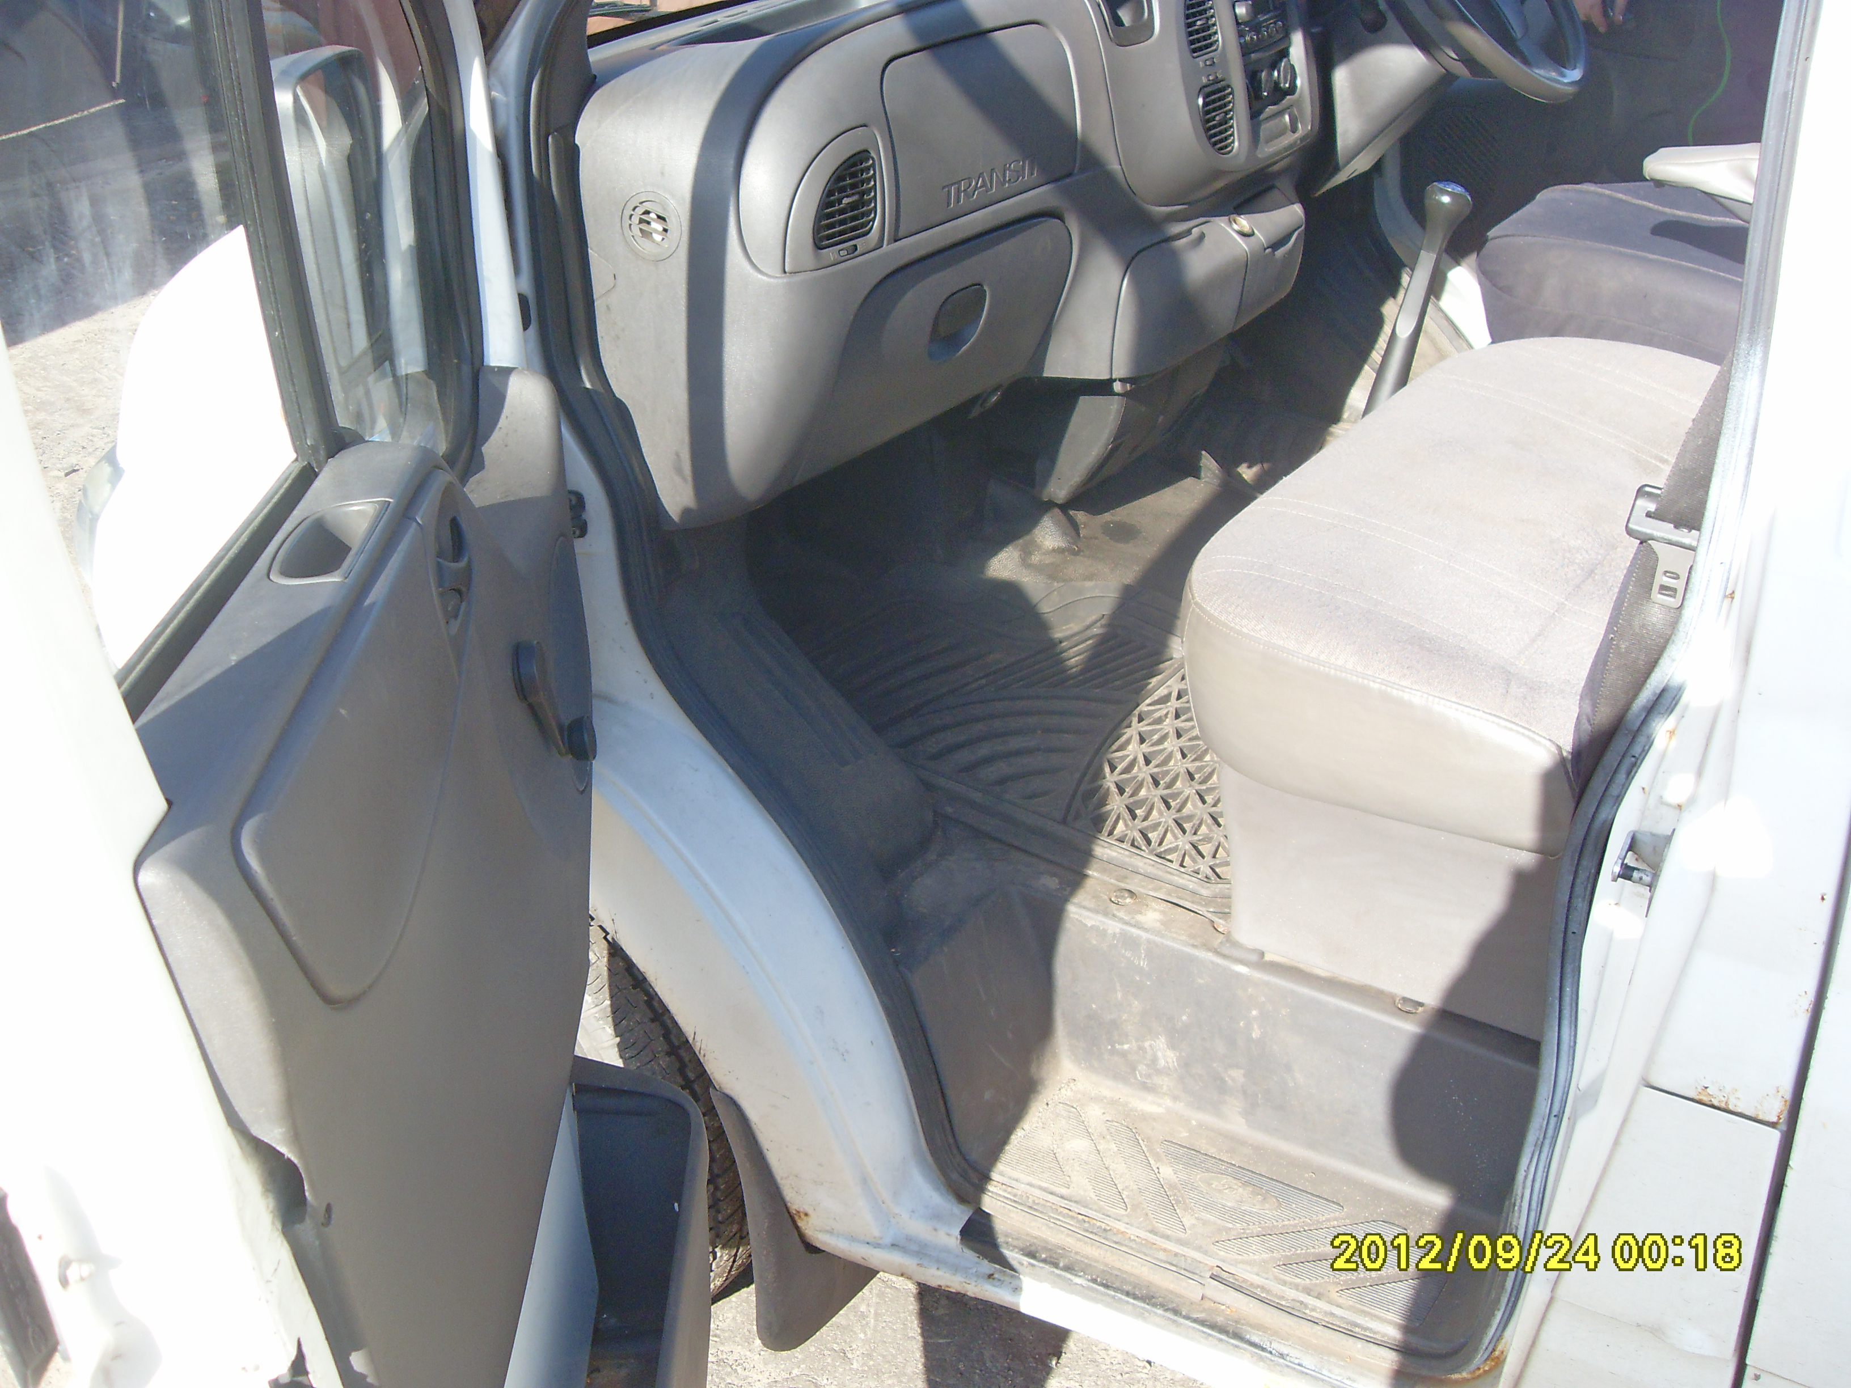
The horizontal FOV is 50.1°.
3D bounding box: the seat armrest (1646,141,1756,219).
[{"bbox_3d":[0.928,-0.546,2.099,0.300,0.065,0.060,15,32,35],"label":"seat armrest"}]

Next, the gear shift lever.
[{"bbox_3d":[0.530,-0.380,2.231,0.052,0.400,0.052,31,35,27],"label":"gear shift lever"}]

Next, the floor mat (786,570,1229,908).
[{"bbox_3d":[0.172,-0.005,2.237,0.710,0.030,0.560,19,35,40],"label":"floor mat"}]

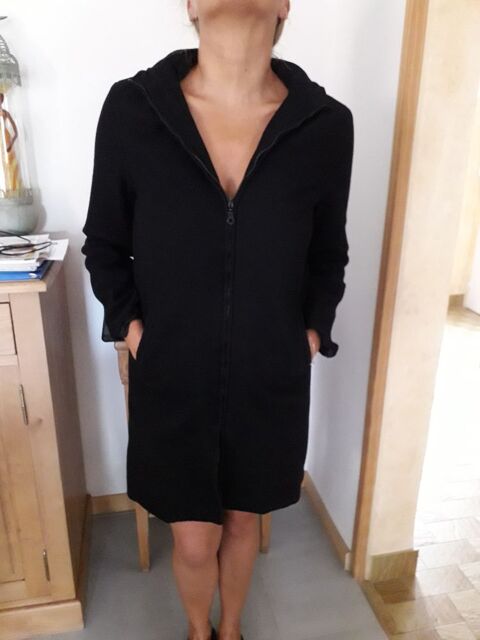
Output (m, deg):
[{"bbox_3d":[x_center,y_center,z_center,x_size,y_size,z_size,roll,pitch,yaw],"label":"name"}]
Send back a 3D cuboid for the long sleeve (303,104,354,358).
[{"bbox_3d":[0.172,-0.166,0.959,0.115,0.465,0.180,-1,18,-6],"label":"long sleeve"}]

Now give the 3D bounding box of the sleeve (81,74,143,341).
[{"bbox_3d":[-0.239,-0.199,0.934,0.125,0.470,0.180,-1,18,-6],"label":"sleeve"}]

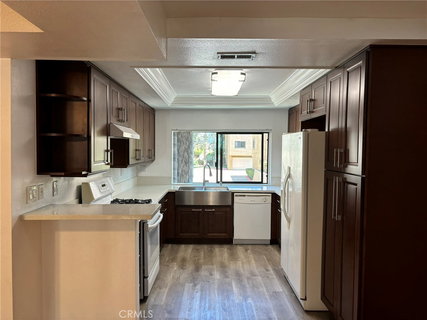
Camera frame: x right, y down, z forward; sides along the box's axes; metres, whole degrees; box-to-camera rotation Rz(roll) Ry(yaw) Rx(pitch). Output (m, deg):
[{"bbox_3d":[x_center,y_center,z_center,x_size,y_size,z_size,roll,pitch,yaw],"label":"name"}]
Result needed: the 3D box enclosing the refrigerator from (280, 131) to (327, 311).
[{"bbox_3d":[1.219,0.591,3.546,0.800,1.770,0.870,0,2,0],"label":"refrigerator"}]

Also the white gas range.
[{"bbox_3d":[-0.991,0.852,3.662,0.705,1.220,0.760,0,2,0],"label":"white gas range"}]

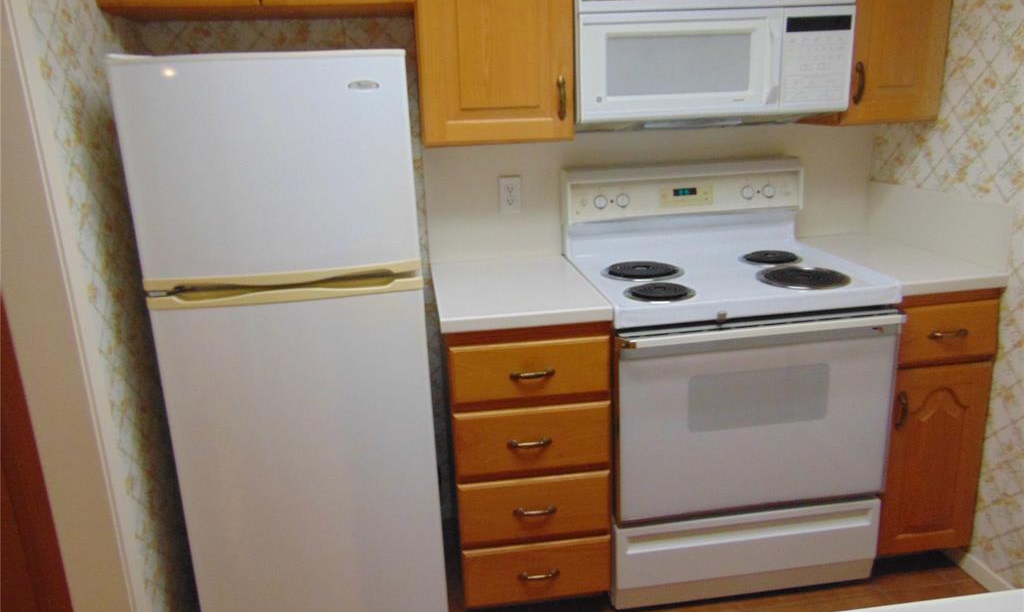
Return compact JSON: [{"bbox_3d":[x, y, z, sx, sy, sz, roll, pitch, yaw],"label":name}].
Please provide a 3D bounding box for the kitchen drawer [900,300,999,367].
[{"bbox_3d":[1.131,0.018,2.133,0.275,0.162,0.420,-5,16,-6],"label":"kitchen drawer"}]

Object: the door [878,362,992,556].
[{"bbox_3d":[1.193,0.444,2.113,0.287,0.590,0.022,-4,16,-7],"label":"door"}]

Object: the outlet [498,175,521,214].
[{"bbox_3d":[-0.003,-0.350,2.335,0.071,0.115,0.012,-5,16,-6],"label":"outlet"}]

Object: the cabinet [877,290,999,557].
[{"bbox_3d":[1.129,0.264,2.331,0.291,0.792,0.630,-5,16,-6],"label":"cabinet"}]

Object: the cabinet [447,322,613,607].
[{"bbox_3d":[0.021,0.352,2.207,0.407,0.792,0.630,-5,16,-6],"label":"cabinet"}]

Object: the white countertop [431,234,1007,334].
[{"bbox_3d":[0.524,-0.087,2.153,1.482,0.039,0.632,-5,16,-6],"label":"white countertop"}]

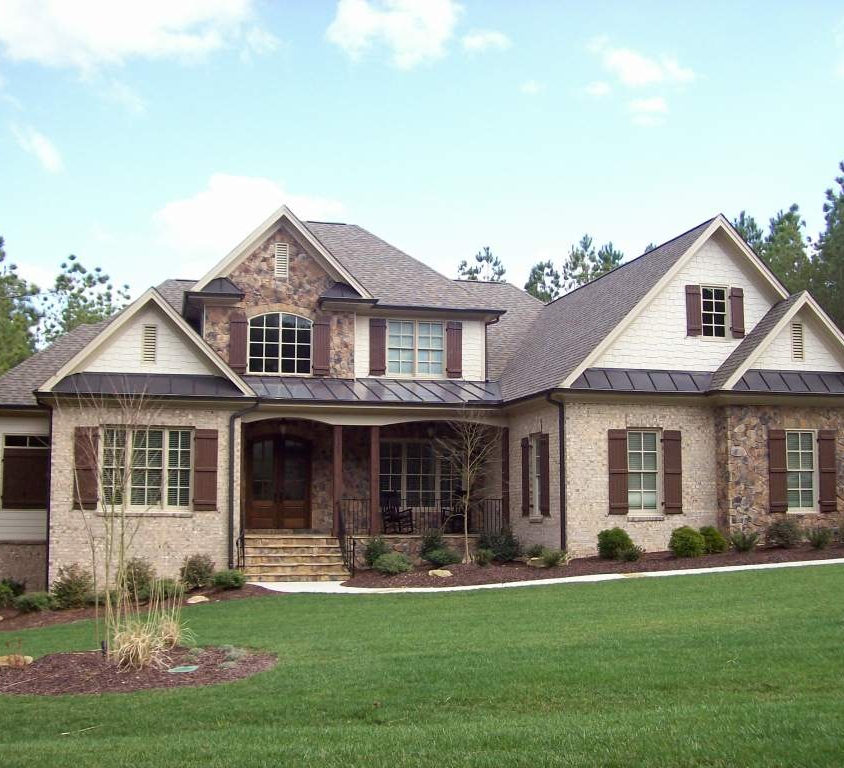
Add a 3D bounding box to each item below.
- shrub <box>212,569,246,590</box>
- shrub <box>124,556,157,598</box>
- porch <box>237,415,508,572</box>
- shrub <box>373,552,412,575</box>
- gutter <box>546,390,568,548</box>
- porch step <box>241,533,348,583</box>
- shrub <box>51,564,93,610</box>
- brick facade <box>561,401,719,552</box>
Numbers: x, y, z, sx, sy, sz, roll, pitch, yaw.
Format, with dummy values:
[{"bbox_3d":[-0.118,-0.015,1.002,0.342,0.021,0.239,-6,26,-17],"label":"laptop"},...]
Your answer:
[{"bbox_3d":[-4.320,4.388,23.900,0.733,0.494,0.711,2,-6,-13],"label":"shrub"},{"bbox_3d":[-6.086,4.168,22.941,0.710,0.878,0.675,2,-7,-14],"label":"shrub"},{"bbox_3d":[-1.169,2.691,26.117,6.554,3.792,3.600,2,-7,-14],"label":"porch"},{"bbox_3d":[-0.670,4.074,24.168,0.881,0.484,0.837,0,-6,0],"label":"shrub"},{"bbox_3d":[3.023,1.977,23.841,0.452,3.594,0.200,2,-7,-14],"label":"gutter"},{"bbox_3d":[-3.049,4.193,25.538,2.375,0.976,1.390,2,-6,-13],"label":"porch step"},{"bbox_3d":[-7.618,4.392,23.217,0.930,0.980,0.930,2,-7,-14],"label":"shrub"},{"bbox_3d":[5.010,2.154,24.416,3.838,3.549,0.220,2,-7,-14],"label":"brick facade"}]

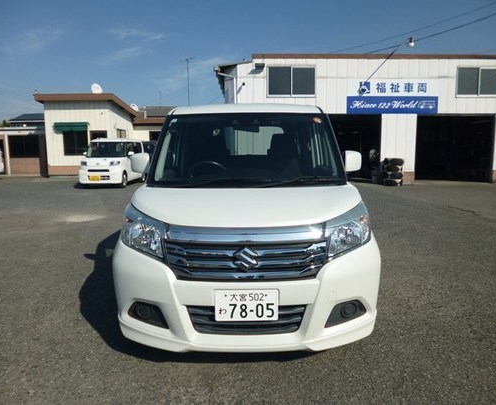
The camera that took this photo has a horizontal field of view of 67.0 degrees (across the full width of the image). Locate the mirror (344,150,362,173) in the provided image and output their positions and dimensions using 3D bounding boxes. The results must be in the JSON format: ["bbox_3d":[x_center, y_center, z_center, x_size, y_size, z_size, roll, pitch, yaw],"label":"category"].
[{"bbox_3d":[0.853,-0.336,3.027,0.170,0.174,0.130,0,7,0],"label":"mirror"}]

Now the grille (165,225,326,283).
[{"bbox_3d":[-0.009,0.261,1.956,0.887,0.265,0.160,0,7,0],"label":"grille"}]

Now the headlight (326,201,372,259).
[{"bbox_3d":[0.601,0.147,2.184,0.342,0.245,0.400,0,7,0],"label":"headlight"}]

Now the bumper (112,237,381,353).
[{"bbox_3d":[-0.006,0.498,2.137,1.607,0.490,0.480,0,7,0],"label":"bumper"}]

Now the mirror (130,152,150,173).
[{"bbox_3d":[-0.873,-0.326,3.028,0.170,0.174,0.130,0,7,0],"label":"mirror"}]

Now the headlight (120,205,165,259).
[{"bbox_3d":[-0.615,0.147,2.184,0.340,0.245,0.400,0,7,0],"label":"headlight"}]

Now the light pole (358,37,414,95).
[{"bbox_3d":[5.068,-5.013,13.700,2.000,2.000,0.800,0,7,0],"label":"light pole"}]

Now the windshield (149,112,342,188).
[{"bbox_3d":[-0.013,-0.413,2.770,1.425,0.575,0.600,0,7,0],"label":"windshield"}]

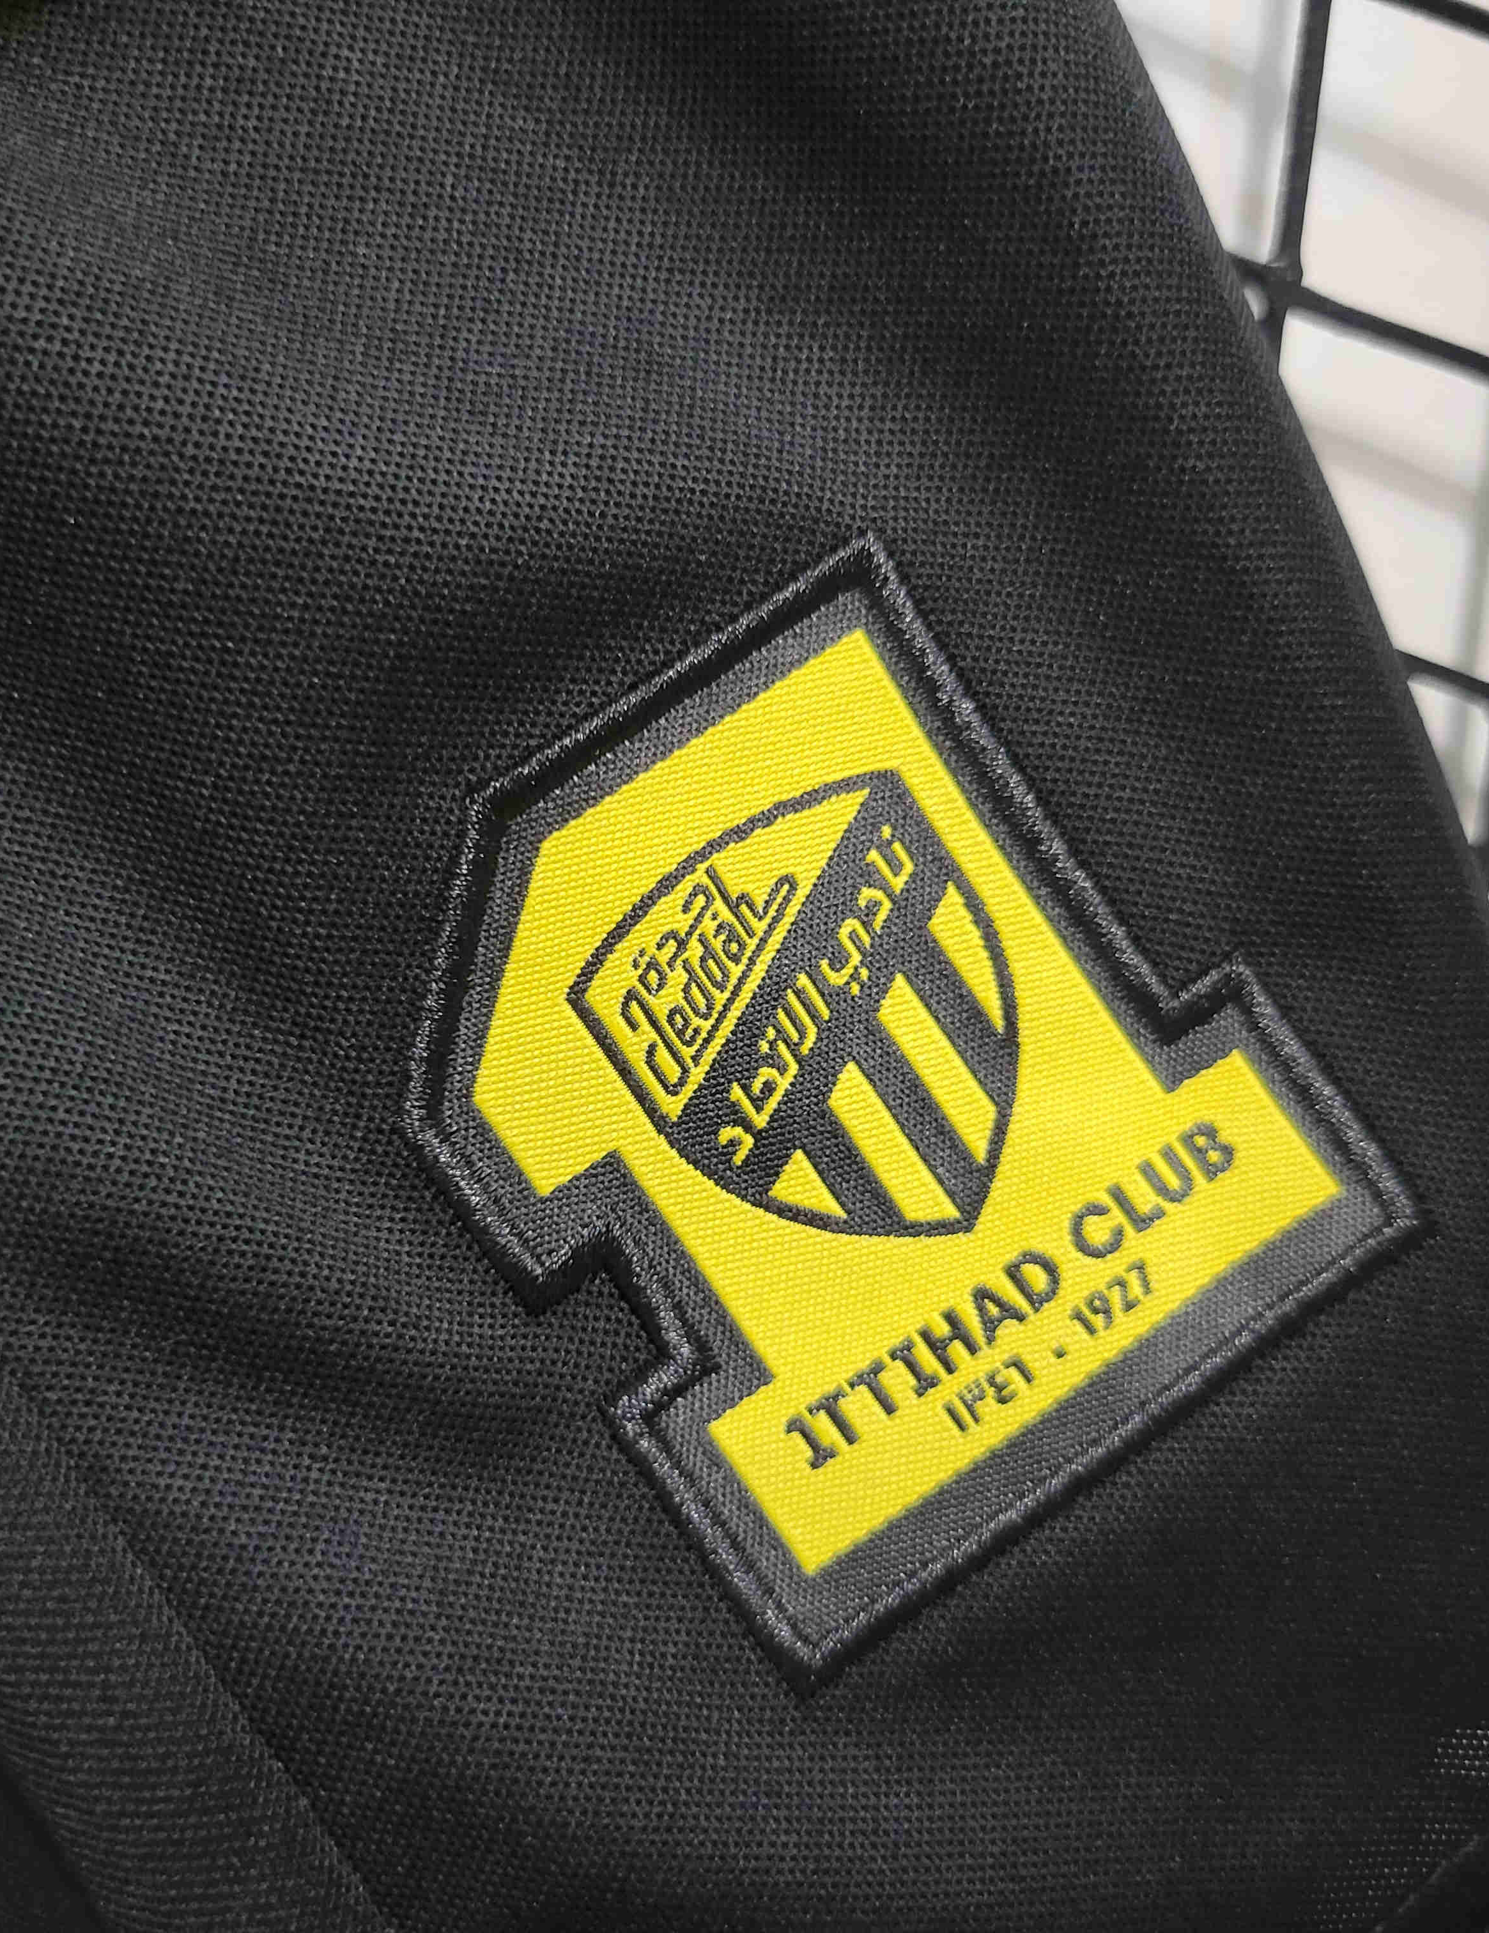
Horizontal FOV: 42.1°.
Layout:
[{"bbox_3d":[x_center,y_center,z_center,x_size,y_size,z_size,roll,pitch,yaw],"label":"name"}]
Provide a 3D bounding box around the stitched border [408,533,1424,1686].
[{"bbox_3d":[0.011,0.009,0.172,0.071,0.081,0.004,-34,-1,-9],"label":"stitched border"}]

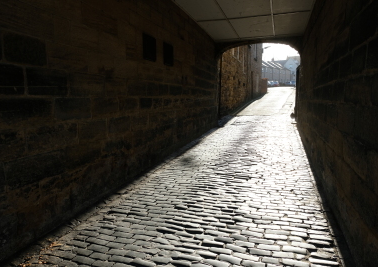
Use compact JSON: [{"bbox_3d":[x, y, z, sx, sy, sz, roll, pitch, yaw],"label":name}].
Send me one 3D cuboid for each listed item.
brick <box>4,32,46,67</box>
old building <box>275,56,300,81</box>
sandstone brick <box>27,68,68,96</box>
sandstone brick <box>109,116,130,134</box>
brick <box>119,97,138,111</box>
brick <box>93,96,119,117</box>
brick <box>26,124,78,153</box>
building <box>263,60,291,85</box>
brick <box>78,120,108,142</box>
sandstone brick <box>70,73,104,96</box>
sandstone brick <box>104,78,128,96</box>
[{"bbox_3d":[-1.702,-0.824,2.675,0.200,0.279,0.474,2,8,19],"label":"brick"},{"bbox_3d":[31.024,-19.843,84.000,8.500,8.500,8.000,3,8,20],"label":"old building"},{"bbox_3d":[-1.659,-0.571,2.977,0.250,0.282,0.552,2,8,18],"label":"sandstone brick"},{"bbox_3d":[-1.190,-0.120,4.280,0.200,0.274,0.618,2,8,19],"label":"sandstone brick"},{"bbox_3d":[-1.133,-0.509,4.588,0.250,0.228,0.648,2,8,18],"label":"brick"},{"bbox_3d":[-1.344,-0.410,3.958,0.250,0.258,0.648,2,8,18],"label":"brick"},{"bbox_3d":[-1.612,0.040,3.051,0.200,0.274,0.714,2,8,19],"label":"brick"},{"bbox_3d":[29.600,-21.700,97.500,8.500,7.500,38.000,5,9,34],"label":"building"},{"bbox_3d":[-1.429,-0.064,3.742,0.250,0.264,0.618,2,8,18],"label":"brick"},{"bbox_3d":[-1.419,-0.640,3.538,0.200,0.278,0.665,2,8,19],"label":"sandstone brick"},{"bbox_3d":[-1.210,-0.719,4.145,0.200,0.271,0.559,2,8,19],"label":"sandstone brick"}]

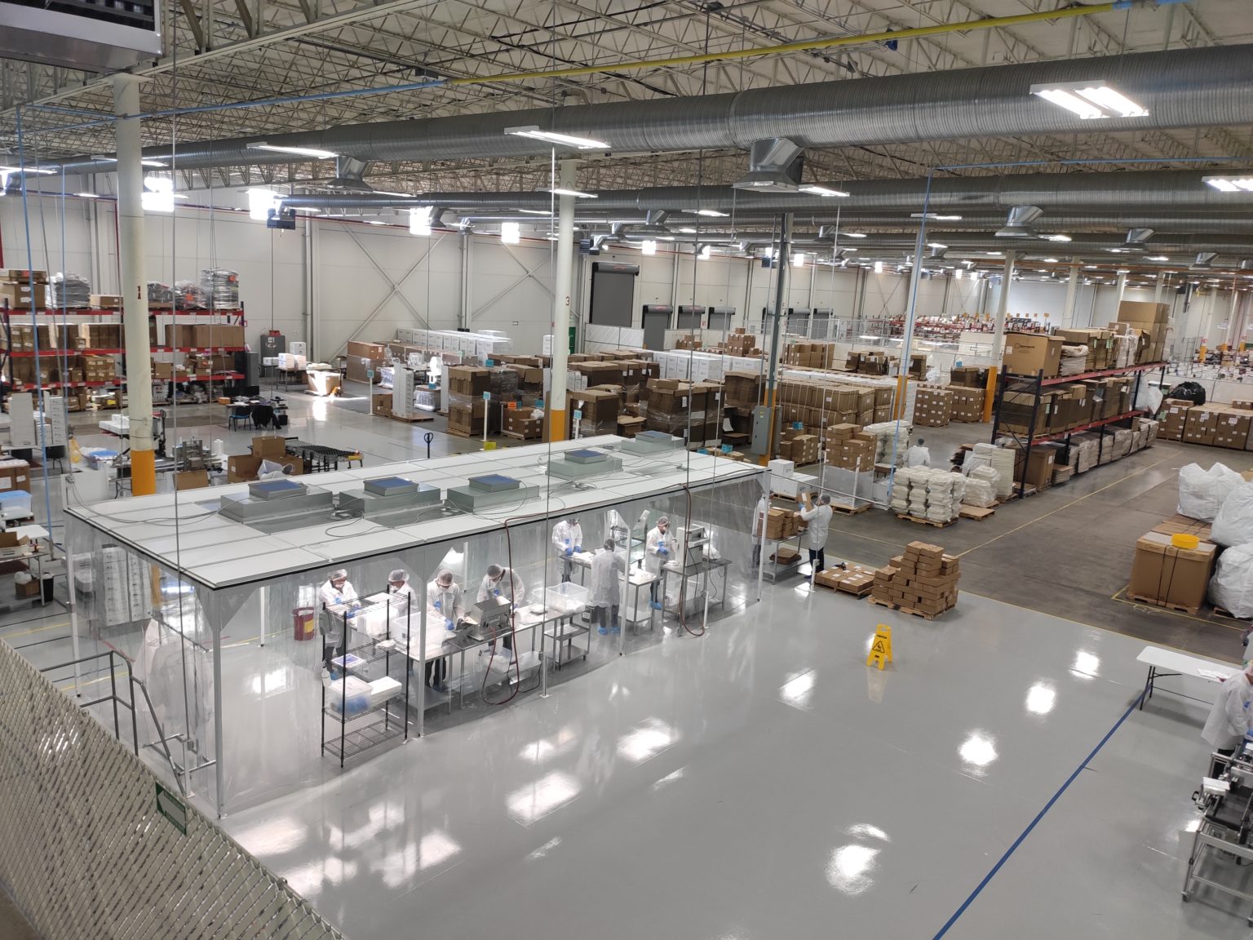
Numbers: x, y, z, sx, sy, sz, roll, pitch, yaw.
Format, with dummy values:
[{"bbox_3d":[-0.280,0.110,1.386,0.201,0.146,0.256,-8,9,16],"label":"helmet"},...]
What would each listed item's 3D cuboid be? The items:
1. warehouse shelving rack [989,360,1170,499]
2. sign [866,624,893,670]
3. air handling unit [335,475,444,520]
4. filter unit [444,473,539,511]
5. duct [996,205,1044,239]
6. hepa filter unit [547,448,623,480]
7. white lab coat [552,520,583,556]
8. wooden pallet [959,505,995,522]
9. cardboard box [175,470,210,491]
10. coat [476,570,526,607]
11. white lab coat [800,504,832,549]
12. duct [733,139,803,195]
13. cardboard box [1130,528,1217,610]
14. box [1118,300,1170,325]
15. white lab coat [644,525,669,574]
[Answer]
[{"bbox_3d":[15.802,-1.948,32.032,1.050,3.640,15.100,13,15,39],"label":"warehouse shelving rack"},{"bbox_3d":[3.921,2.691,14.399,0.285,0.635,0.360,14,16,39],"label":"sign"},{"bbox_3d":[-3.051,0.316,12.151,0.570,0.310,1.180,13,15,39],"label":"air handling unit"},{"bbox_3d":[-1.794,0.279,12.678,0.570,0.310,1.180,13,15,39],"label":"filter unit"},{"bbox_3d":[7.879,-5.001,18.907,0.780,0.620,0.700,14,16,39],"label":"duct"},{"bbox_3d":[-0.657,-0.108,14.995,0.610,0.340,1.230,13,15,39],"label":"hepa filter unit"},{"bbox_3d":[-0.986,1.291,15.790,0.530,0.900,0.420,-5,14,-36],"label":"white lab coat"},{"bbox_3d":[8.845,1.075,24.561,1.200,0.140,1.040,14,16,39],"label":"wooden pallet"},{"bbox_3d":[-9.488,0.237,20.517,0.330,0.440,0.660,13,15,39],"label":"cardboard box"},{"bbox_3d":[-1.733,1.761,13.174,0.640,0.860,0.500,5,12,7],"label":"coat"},{"bbox_3d":[3.744,1.097,18.453,0.520,0.980,0.520,15,16,42],"label":"white lab coat"},{"bbox_3d":[1.823,-3.901,12.056,0.630,0.610,0.630,13,15,39],"label":"duct"},{"bbox_3d":[10.645,1.926,18.330,1.200,1.040,1.020,13,15,39],"label":"cardboard box"},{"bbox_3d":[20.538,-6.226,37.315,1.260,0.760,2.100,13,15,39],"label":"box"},{"bbox_3d":[0.589,1.387,16.112,0.530,0.930,0.400,-5,15,-35],"label":"white lab coat"}]

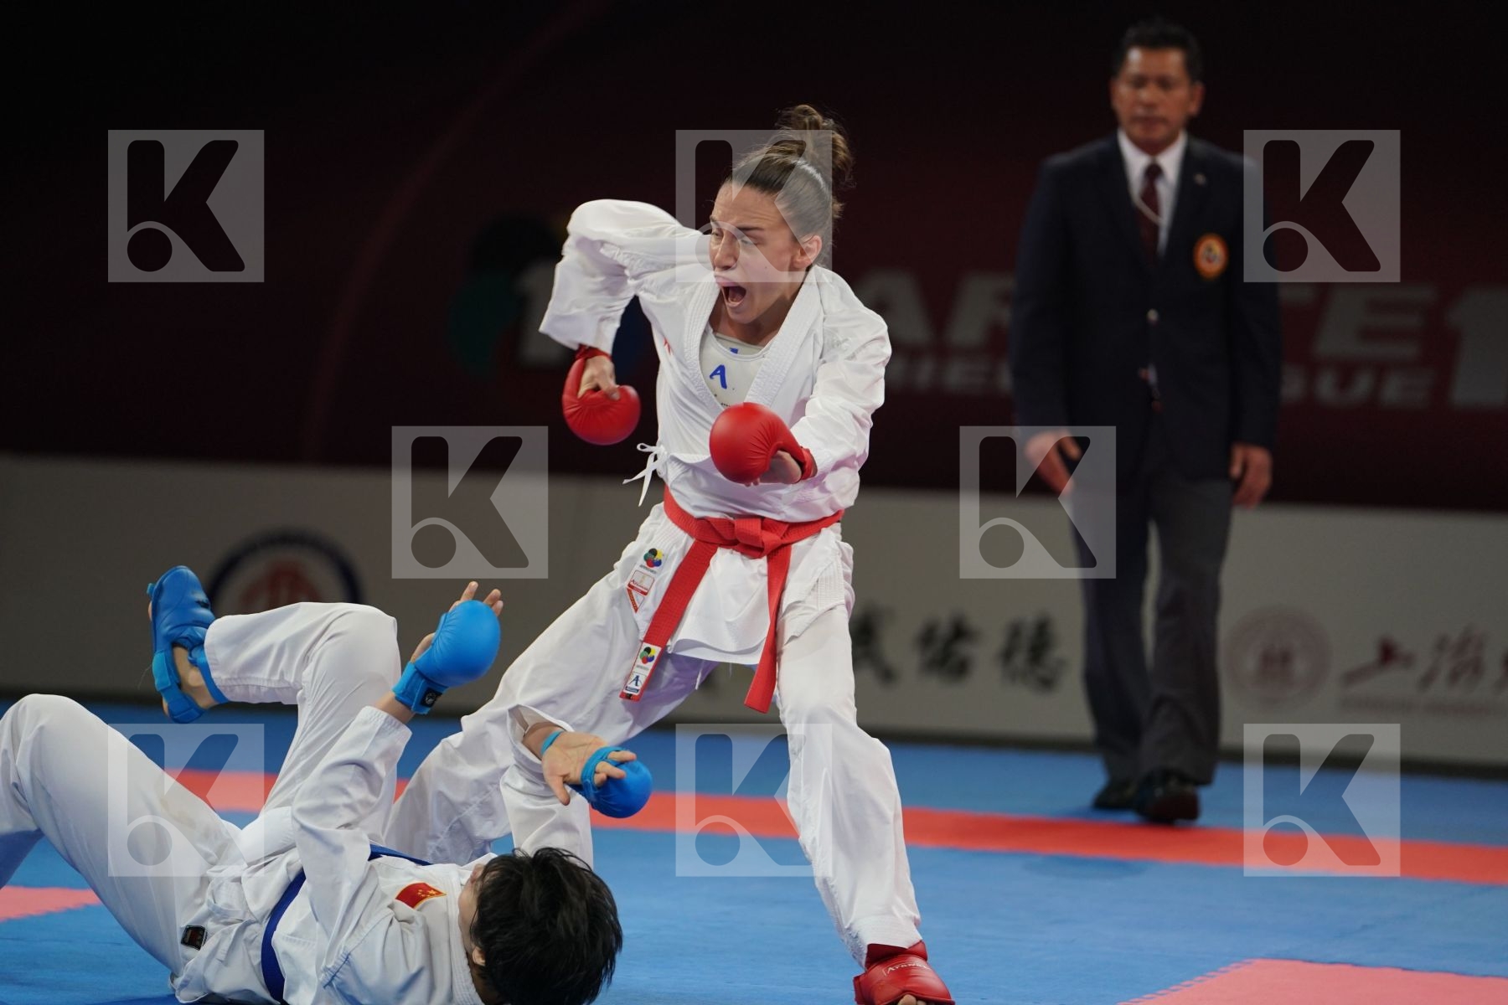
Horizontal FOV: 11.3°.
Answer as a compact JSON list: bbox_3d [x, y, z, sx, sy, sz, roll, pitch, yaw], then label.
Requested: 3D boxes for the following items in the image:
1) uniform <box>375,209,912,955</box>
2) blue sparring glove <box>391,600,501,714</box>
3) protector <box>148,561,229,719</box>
[{"bbox_3d":[-0.166,0.133,12.450,0.900,1.200,0.750,2,2,11],"label":"uniform"},{"bbox_3d":[-0.454,0.233,11.400,0.105,0.190,0.095,40,6,-24],"label":"blue sparring glove"},{"bbox_3d":[-0.884,0.220,11.850,0.115,0.245,0.100,-2,0,9],"label":"protector"}]

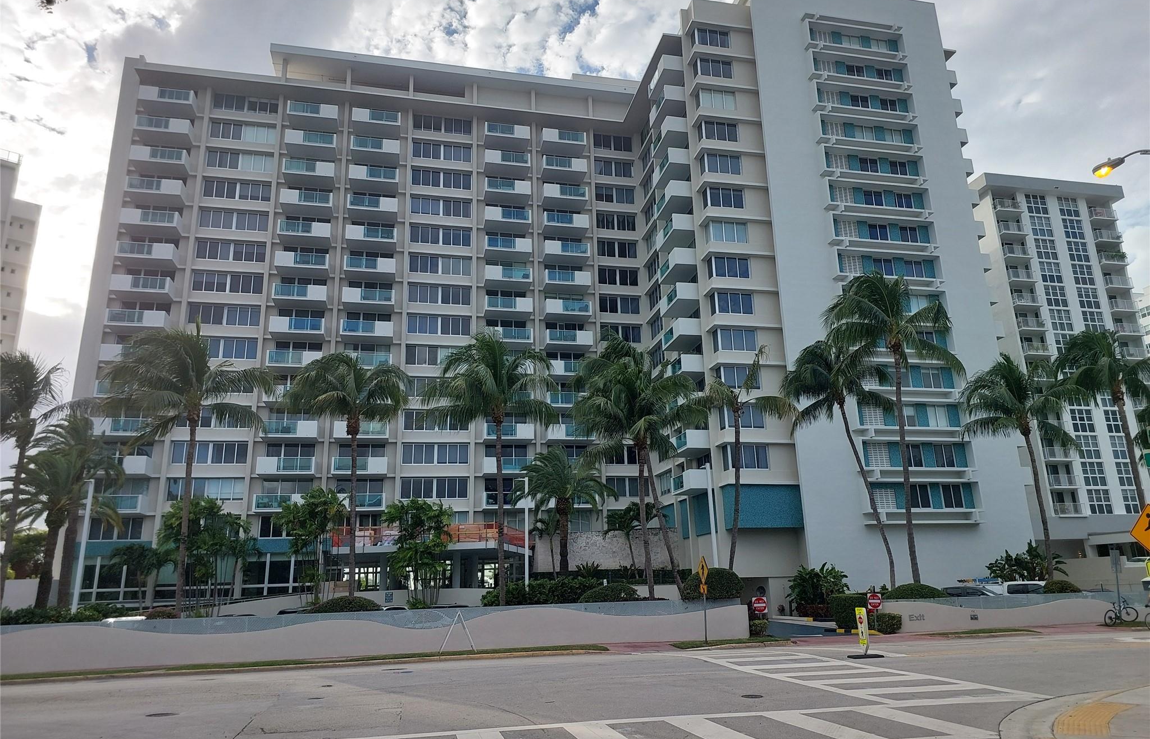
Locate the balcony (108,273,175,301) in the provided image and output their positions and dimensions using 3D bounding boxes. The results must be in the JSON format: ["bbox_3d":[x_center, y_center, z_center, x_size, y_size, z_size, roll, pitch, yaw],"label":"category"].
[{"bbox_3d":[-32.715,-6.211,57.926,3.979,1.194,1.580,2,-16,-13],"label":"balcony"}]

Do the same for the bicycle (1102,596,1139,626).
[{"bbox_3d":[22.965,10.223,32.351,1.700,1.060,0.580,4,-17,-19],"label":"bicycle"}]

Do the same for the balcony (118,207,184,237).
[{"bbox_3d":[-32.834,-11.465,59.380,3.985,1.183,1.580,2,-16,-13],"label":"balcony"}]

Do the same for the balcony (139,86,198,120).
[{"bbox_3d":[-32.542,-21.498,61.185,3.841,1.220,1.614,2,-16,-13],"label":"balcony"}]

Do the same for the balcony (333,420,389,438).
[{"bbox_3d":[-16.227,4.786,58.301,3.969,1.210,1.635,2,-15,-13],"label":"balcony"}]

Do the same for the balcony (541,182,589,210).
[{"bbox_3d":[-0.918,-15.324,67.499,3.951,1.210,1.635,2,-15,-13],"label":"balcony"}]

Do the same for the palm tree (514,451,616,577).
[{"bbox_3d":[-0.613,9.154,47.339,6.448,8.068,6.255,2,-16,-13],"label":"palm tree"}]

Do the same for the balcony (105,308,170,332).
[{"bbox_3d":[-32.773,-3.606,57.480,3.964,1.220,1.628,2,-16,-13],"label":"balcony"}]

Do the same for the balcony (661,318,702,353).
[{"bbox_3d":[7.980,-2.509,56.277,1.850,1.217,3.944,2,-16,-13],"label":"balcony"}]

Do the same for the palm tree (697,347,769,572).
[{"bbox_3d":[8.055,5.275,36.093,4.276,13.125,4.062,2,-16,-13],"label":"palm tree"}]

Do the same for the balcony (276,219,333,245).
[{"bbox_3d":[-21.777,-11.057,61.845,4.021,1.212,1.580,2,-16,-13],"label":"balcony"}]

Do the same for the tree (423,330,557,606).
[{"bbox_3d":[-3.706,4.399,33.579,5.500,12.464,5.400,0,-15,-6],"label":"tree"}]

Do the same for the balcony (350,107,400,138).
[{"bbox_3d":[-17.071,-21.375,66.133,4.003,1.220,1.628,2,-16,-13],"label":"balcony"}]

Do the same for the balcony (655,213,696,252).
[{"bbox_3d":[7.622,-10.279,57.939,1.606,1.220,3.953,2,-16,-11],"label":"balcony"}]

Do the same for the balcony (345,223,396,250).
[{"bbox_3d":[-16.850,-10.855,63.412,3.982,1.217,1.850,2,-16,-13],"label":"balcony"}]

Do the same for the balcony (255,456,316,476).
[{"bbox_3d":[-20.974,7.139,55.740,3.943,1.220,1.614,2,-16,-13],"label":"balcony"}]

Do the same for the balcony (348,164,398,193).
[{"bbox_3d":[-16.735,-15.913,63.865,3.969,1.210,1.635,2,-15,-13],"label":"balcony"}]

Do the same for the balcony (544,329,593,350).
[{"bbox_3d":[-0.560,-2.413,63.320,3.914,1.220,1.614,2,-16,-13],"label":"balcony"}]

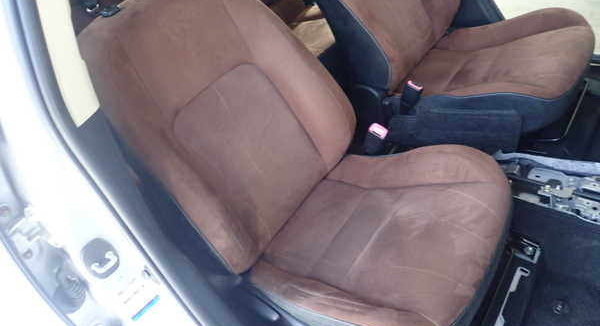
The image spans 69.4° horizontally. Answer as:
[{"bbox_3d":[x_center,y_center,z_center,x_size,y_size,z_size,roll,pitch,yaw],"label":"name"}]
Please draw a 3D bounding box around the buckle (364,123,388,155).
[{"bbox_3d":[0.206,-0.057,1.188,0.044,0.090,0.028,32,56,17],"label":"buckle"}]

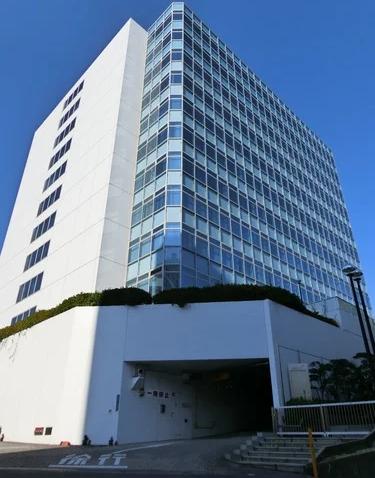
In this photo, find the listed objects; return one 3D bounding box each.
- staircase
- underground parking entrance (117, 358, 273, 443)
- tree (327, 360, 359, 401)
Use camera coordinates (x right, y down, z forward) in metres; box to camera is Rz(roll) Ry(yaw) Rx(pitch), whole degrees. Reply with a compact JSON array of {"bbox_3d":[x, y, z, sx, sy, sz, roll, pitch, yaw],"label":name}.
[{"bbox_3d":[3.846,7.964,13.489,1.900,1.050,4.500,25,-38,-38],"label":"staircase"},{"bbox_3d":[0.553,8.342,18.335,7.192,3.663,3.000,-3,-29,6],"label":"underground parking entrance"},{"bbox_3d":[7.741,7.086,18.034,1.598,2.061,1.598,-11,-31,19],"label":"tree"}]

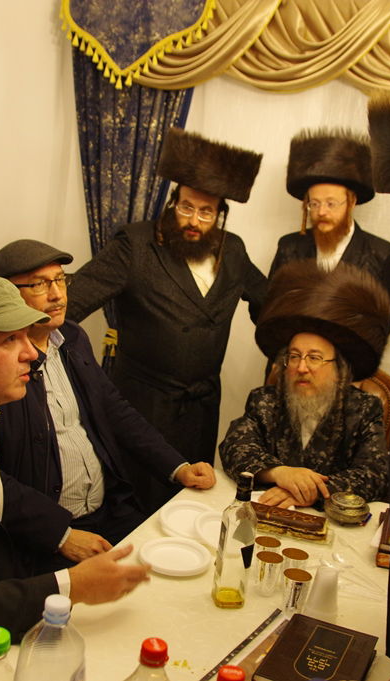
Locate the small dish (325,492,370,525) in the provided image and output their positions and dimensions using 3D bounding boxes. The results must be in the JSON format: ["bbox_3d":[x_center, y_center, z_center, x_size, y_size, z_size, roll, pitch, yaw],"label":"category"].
[{"bbox_3d":[0.423,0.467,1.972,0.123,0.061,0.123,7,11,0],"label":"small dish"}]

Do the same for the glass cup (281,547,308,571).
[{"bbox_3d":[0.217,0.510,1.577,0.056,0.077,0.056,7,11,0],"label":"glass cup"}]

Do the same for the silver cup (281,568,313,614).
[{"bbox_3d":[0.211,0.527,1.488,0.056,0.076,0.056,7,11,0],"label":"silver cup"}]

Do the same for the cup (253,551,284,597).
[{"bbox_3d":[0.159,0.508,1.545,0.056,0.077,0.056,7,11,0],"label":"cup"}]

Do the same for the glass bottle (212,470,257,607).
[{"bbox_3d":[0.089,0.409,1.469,0.071,0.283,0.068,6,11,-4],"label":"glass bottle"}]

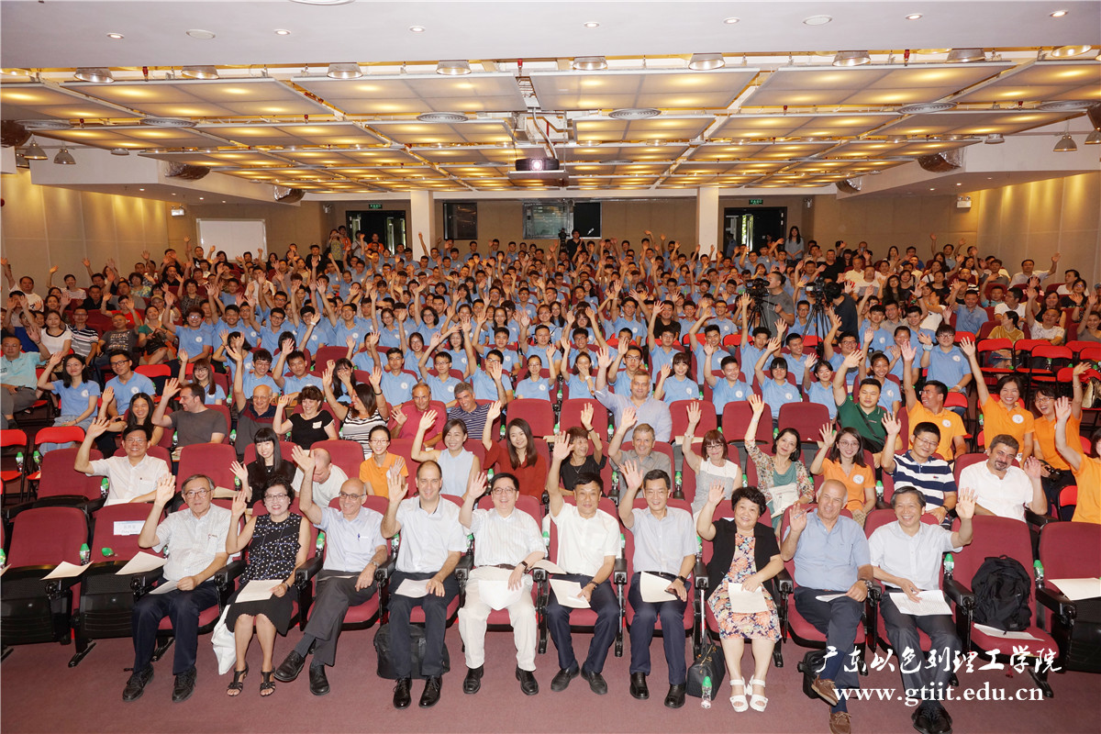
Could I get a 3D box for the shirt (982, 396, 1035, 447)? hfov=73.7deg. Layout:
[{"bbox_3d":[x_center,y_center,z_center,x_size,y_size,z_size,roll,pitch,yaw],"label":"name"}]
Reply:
[{"bbox_3d":[4.059,0.524,6.500,0.430,0.520,0.260,3,9,23],"label":"shirt"}]

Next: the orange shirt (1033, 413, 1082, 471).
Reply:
[{"bbox_3d":[4.559,0.672,6.600,0.410,0.520,0.260,3,9,25],"label":"orange shirt"}]

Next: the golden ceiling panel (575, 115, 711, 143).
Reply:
[{"bbox_3d":[1.276,-3.385,10.407,1.860,0.070,1.830,0,8,3],"label":"golden ceiling panel"}]

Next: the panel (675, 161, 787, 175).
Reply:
[{"bbox_3d":[3.641,-4.037,14.759,2.220,0.070,1.830,0,8,3],"label":"panel"}]

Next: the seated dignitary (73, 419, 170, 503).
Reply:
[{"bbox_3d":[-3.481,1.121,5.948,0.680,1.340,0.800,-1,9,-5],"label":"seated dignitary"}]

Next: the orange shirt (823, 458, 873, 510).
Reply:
[{"bbox_3d":[2.348,0.952,5.839,0.400,0.480,0.260,2,8,14],"label":"orange shirt"}]

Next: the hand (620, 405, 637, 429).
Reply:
[{"bbox_3d":[0.595,0.389,5.601,0.110,0.185,0.060,19,12,-2],"label":"hand"}]

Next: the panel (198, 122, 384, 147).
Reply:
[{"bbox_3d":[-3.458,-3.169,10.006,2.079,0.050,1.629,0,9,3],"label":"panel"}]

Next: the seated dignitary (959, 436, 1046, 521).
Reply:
[{"bbox_3d":[3.320,1.136,5.408,0.600,1.200,0.740,2,9,19],"label":"seated dignitary"}]

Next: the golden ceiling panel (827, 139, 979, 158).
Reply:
[{"bbox_3d":[5.932,-3.738,12.565,2.000,0.060,1.696,0,8,3],"label":"golden ceiling panel"}]

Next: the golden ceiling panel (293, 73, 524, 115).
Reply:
[{"bbox_3d":[-1.434,-3.012,8.113,2.234,0.060,1.696,0,8,3],"label":"golden ceiling panel"}]

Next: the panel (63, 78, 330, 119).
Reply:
[{"bbox_3d":[-3.828,-3.009,8.235,2.234,0.060,1.696,0,8,3],"label":"panel"}]

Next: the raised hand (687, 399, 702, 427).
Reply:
[{"bbox_3d":[1.145,0.369,5.850,0.115,0.200,0.070,2,9,14],"label":"raised hand"}]

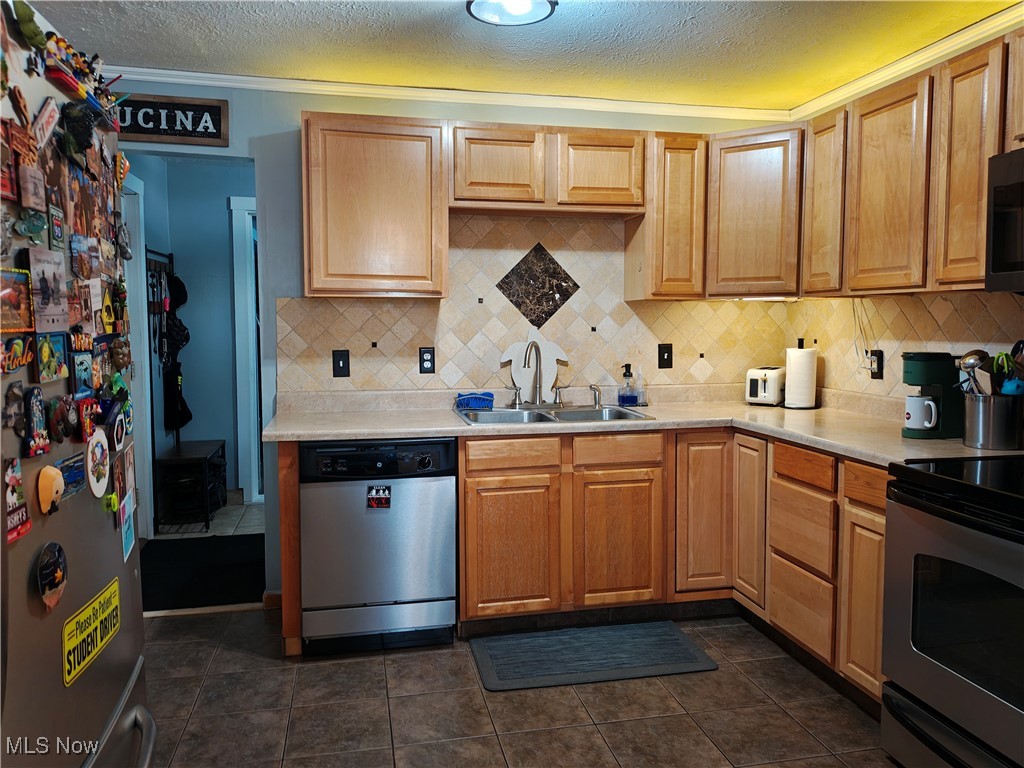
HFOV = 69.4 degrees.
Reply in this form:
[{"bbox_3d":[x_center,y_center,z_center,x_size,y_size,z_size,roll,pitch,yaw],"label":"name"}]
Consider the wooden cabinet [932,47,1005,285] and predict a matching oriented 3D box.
[{"bbox_3d":[1.639,-0.700,2.461,0.340,0.766,0.290,-1,5,-12],"label":"wooden cabinet"}]

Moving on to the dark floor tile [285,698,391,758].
[{"bbox_3d":[-0.565,1.129,2.427,0.326,0.010,0.315,-1,5,-12],"label":"dark floor tile"}]

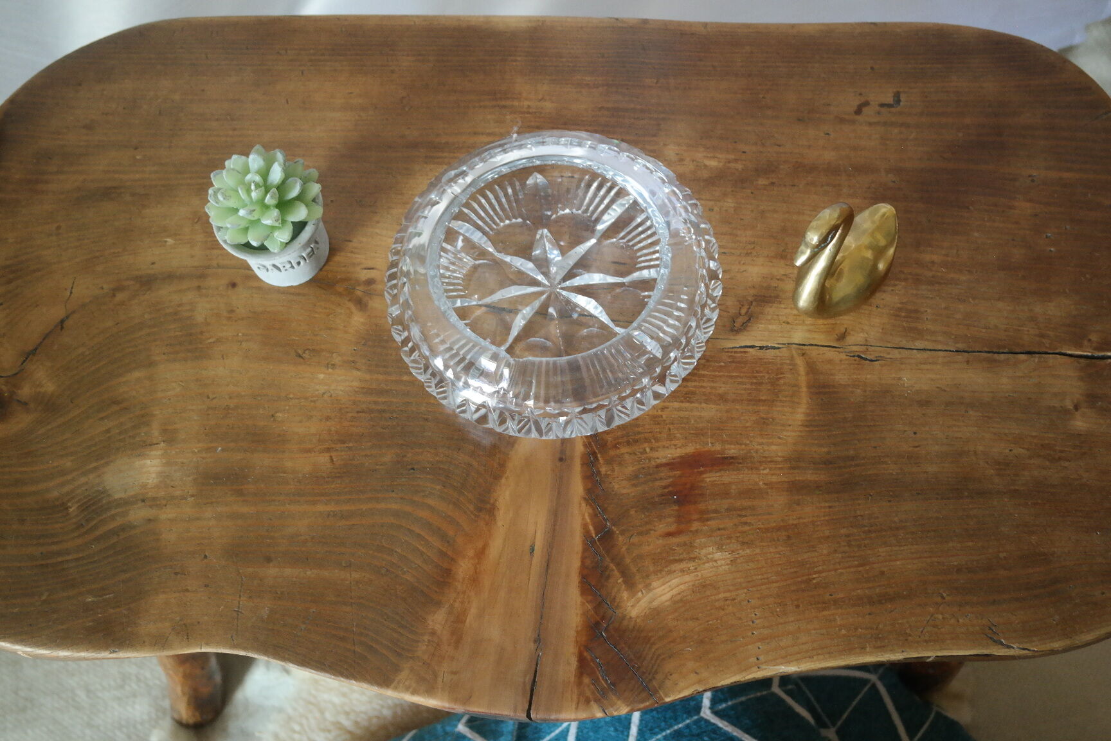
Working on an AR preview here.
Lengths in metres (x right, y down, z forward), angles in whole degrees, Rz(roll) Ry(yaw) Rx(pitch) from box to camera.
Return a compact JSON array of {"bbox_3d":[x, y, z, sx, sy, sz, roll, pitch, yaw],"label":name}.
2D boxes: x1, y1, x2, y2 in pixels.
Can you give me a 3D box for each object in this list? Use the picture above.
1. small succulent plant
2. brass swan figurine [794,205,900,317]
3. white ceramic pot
[{"bbox_3d":[-0.180,-0.106,0.761,0.070,0.042,0.070,-1,65,3],"label":"small succulent plant"},{"bbox_3d":[0.170,-0.073,0.744,0.084,0.090,0.045,-42,70,-15],"label":"brass swan figurine"},{"bbox_3d":[-0.178,-0.088,0.794,0.070,0.049,0.070,-1,65,3],"label":"white ceramic pot"}]

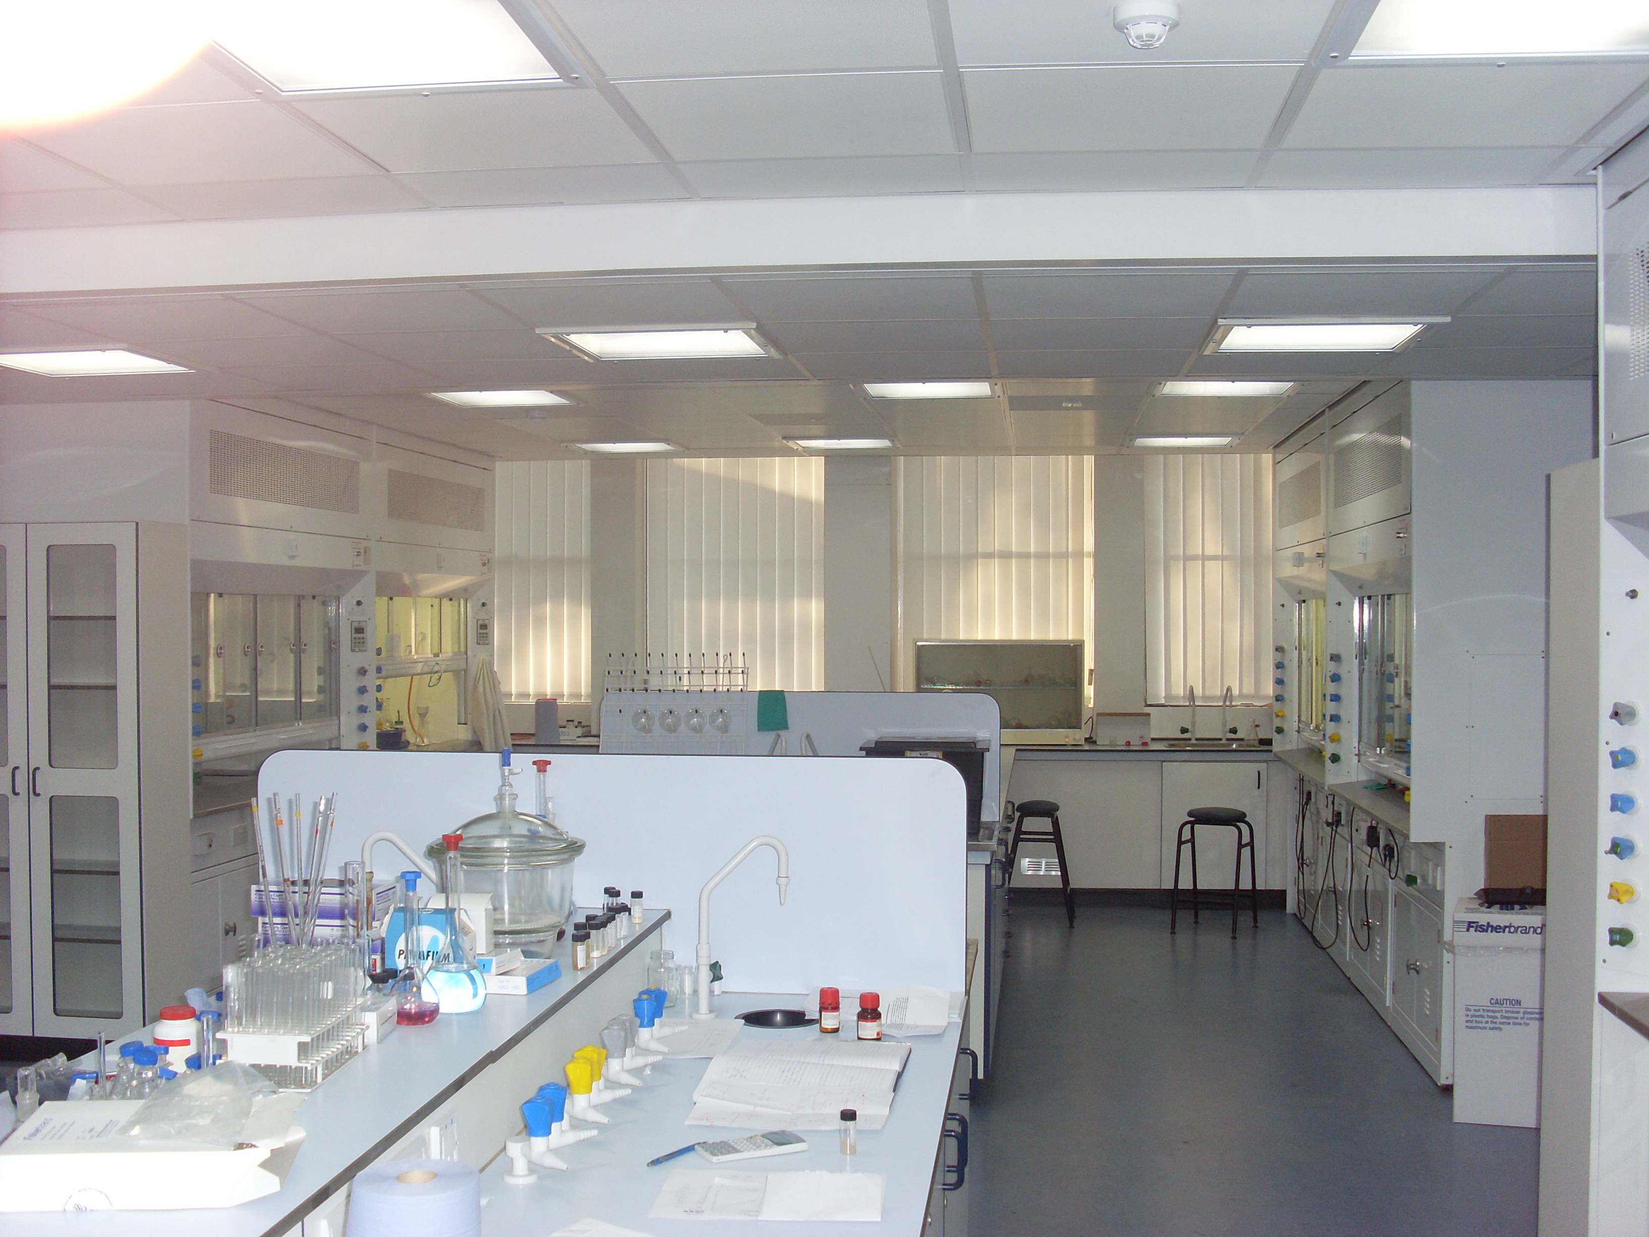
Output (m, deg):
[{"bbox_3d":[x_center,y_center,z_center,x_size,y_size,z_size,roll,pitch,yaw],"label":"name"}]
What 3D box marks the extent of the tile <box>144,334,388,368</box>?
[{"bbox_3d":[-1.607,-0.781,5.250,0.595,0.020,0.595,0,0,7],"label":"tile"}]

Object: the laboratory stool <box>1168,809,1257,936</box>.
[{"bbox_3d":[1.970,1.274,9.105,0.360,0.606,0.340,0,0,28],"label":"laboratory stool"}]

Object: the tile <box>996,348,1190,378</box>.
[{"bbox_3d":[0.817,-0.791,5.566,0.595,0.020,0.595,0,0,7],"label":"tile"}]

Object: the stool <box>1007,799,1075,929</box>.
[{"bbox_3d":[1.142,1.316,9.670,0.370,0.610,0.330,0,0,9],"label":"stool"}]

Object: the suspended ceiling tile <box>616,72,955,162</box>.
[{"bbox_3d":[-0.055,-0.978,3.521,0.600,0.020,0.602,0,0,7],"label":"suspended ceiling tile"}]

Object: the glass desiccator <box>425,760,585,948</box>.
[{"bbox_3d":[-0.562,0.420,3.200,0.280,0.340,0.280,0,0,7],"label":"glass desiccator"}]

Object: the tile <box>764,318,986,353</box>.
[{"bbox_3d":[0.155,-0.791,5.040,0.595,0.020,0.595,0,0,7],"label":"tile"}]

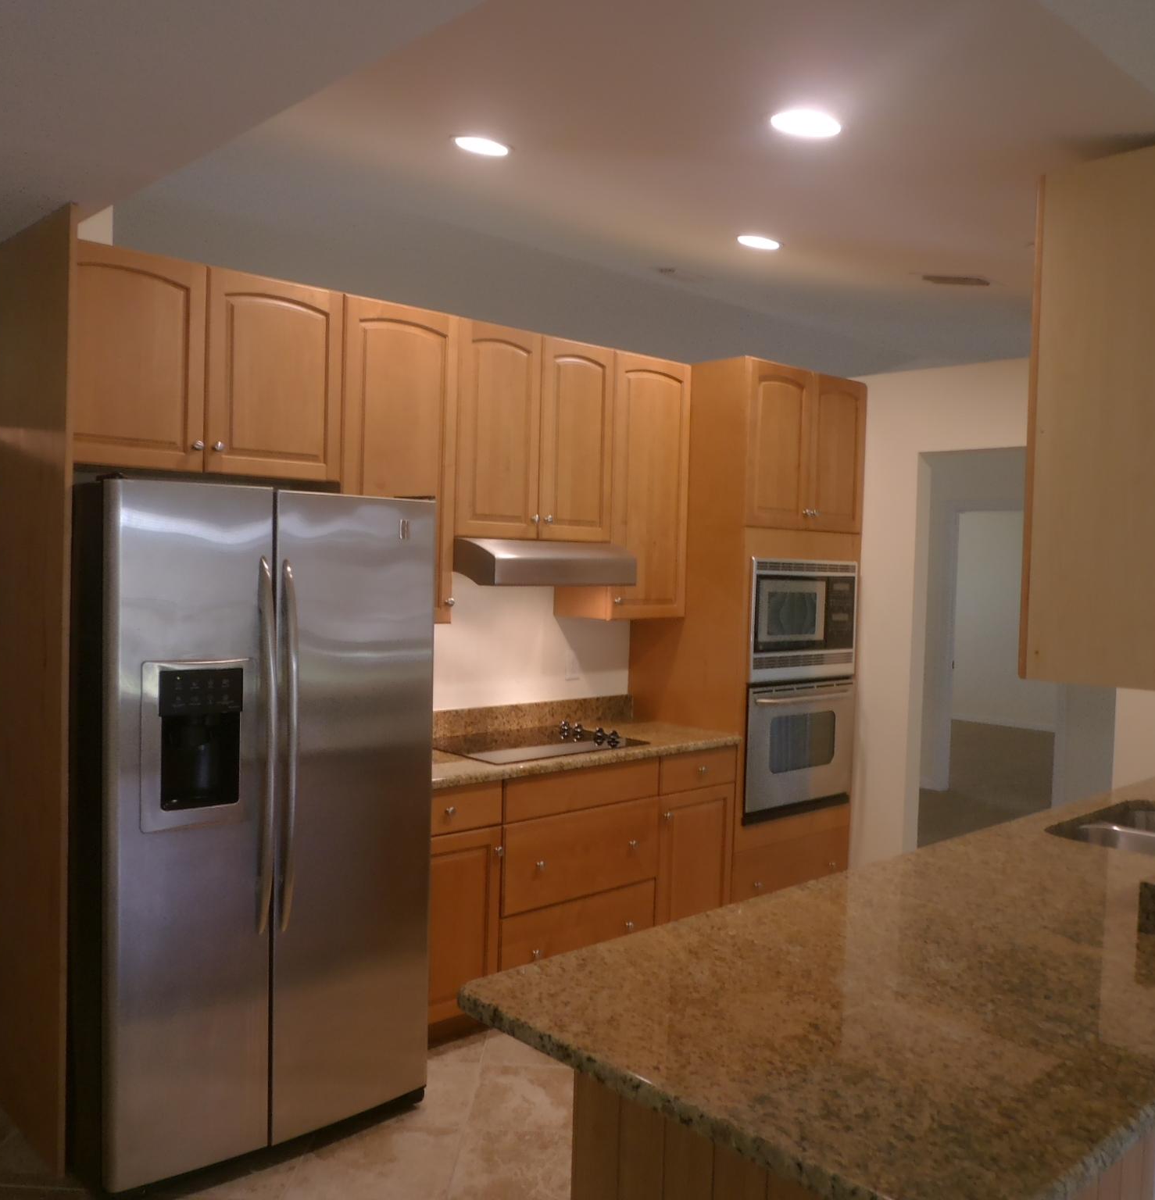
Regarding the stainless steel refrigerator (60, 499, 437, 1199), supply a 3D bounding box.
[{"bbox_3d":[-1.026,0.586,3.190,0.912,1.775,0.890,-1,3,-43],"label":"stainless steel refrigerator"}]

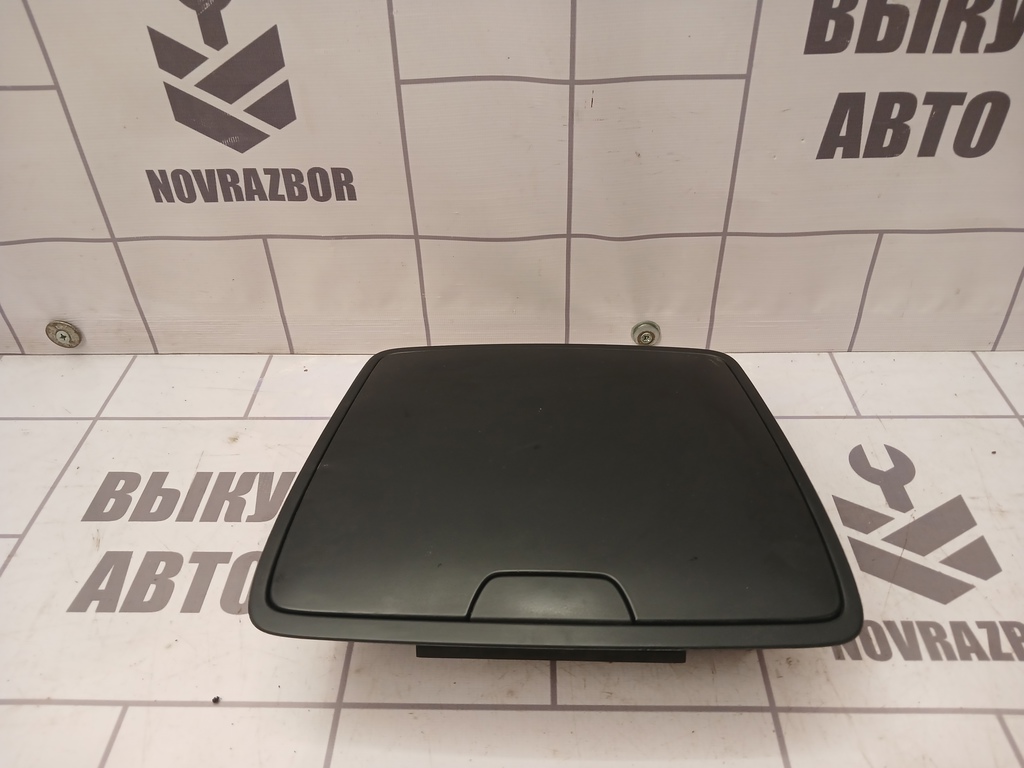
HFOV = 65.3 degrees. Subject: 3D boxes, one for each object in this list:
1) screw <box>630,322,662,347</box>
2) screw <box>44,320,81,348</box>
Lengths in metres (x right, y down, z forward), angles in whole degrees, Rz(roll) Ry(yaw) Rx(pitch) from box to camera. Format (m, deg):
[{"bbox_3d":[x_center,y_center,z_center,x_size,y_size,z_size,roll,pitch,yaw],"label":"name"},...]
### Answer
[{"bbox_3d":[0.096,-0.035,0.570,0.021,0.021,0.007,0,38,2],"label":"screw"},{"bbox_3d":[-0.327,-0.036,0.583,0.024,0.024,0.006,0,38,2],"label":"screw"}]

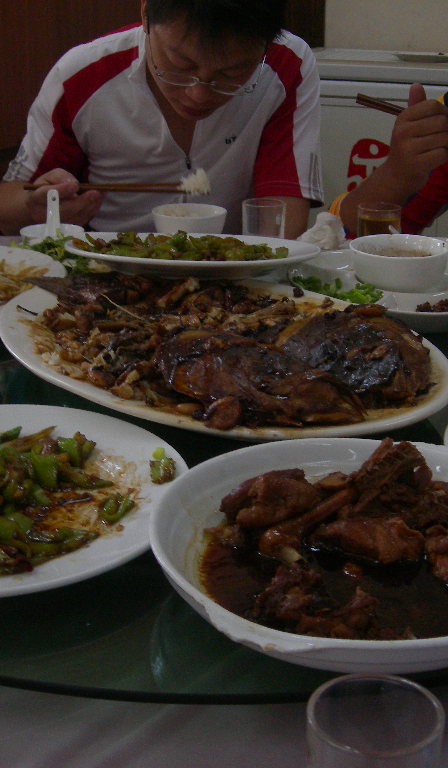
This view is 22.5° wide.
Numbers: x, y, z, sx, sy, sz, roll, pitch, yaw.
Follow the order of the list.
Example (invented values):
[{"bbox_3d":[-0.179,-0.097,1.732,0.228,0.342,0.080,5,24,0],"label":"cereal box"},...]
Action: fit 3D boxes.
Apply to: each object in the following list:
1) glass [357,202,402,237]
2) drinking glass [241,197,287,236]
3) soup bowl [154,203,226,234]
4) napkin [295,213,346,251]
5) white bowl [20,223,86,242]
[{"bbox_3d":[0.195,-0.183,1.421,0.054,0.082,0.054,1,22,0],"label":"glass"},{"bbox_3d":[0.050,-0.188,1.408,0.053,0.080,0.053,0,22,0],"label":"drinking glass"},{"bbox_3d":[-0.044,-0.204,1.484,0.100,0.051,0.100,0,22,0],"label":"soup bowl"},{"bbox_3d":[0.123,-0.186,1.420,0.063,0.057,0.058,1,22,0],"label":"napkin"},{"bbox_3d":[-0.217,-0.171,1.425,0.081,0.045,0.081,1,22,0],"label":"white bowl"}]

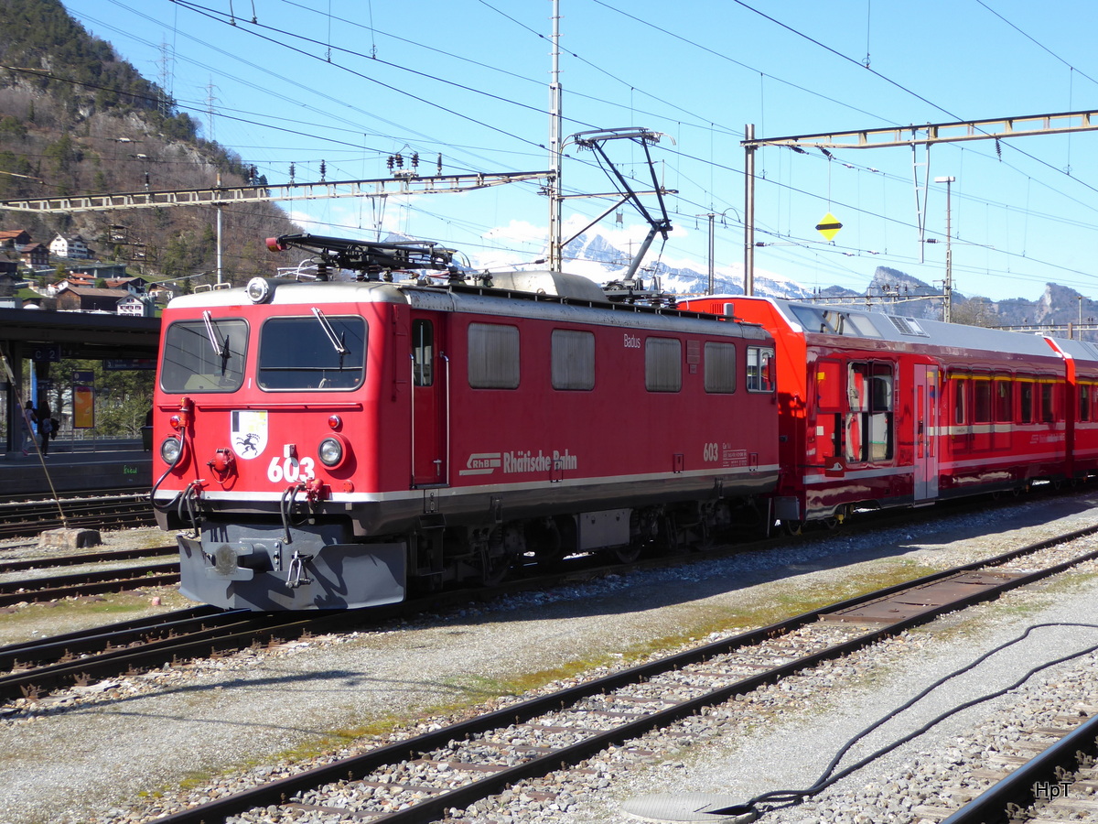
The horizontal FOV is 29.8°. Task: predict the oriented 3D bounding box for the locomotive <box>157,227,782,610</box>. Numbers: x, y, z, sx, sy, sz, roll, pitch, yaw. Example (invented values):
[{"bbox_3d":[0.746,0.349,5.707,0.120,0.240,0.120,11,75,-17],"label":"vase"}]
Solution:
[{"bbox_3d":[-0.324,0.090,24.683,2.630,3.680,12.150,0,0,26],"label":"locomotive"}]

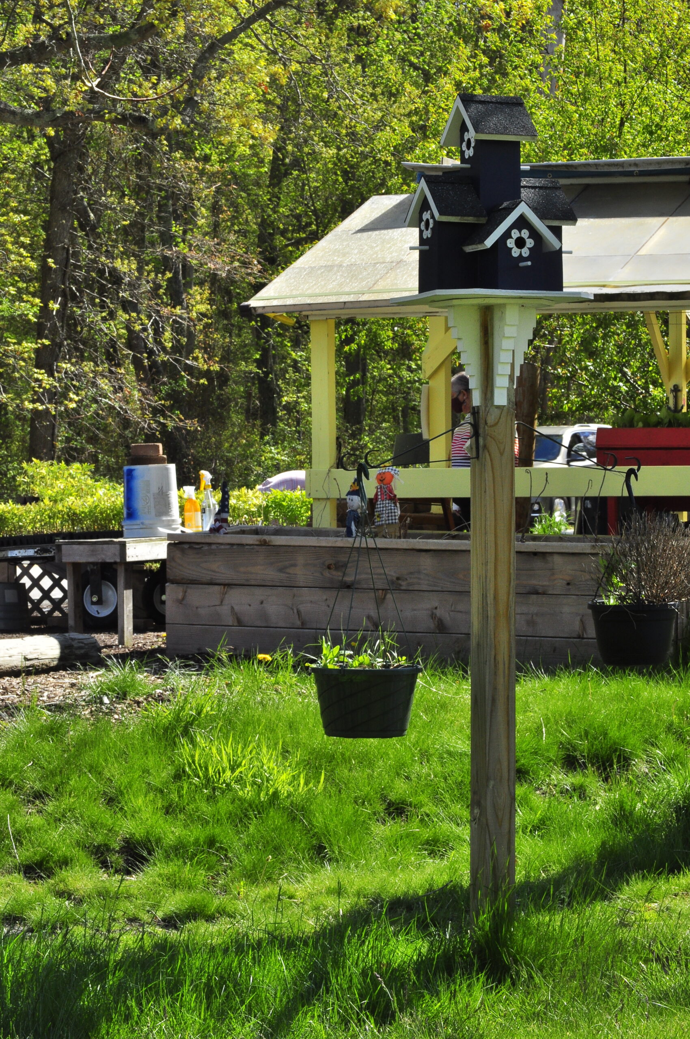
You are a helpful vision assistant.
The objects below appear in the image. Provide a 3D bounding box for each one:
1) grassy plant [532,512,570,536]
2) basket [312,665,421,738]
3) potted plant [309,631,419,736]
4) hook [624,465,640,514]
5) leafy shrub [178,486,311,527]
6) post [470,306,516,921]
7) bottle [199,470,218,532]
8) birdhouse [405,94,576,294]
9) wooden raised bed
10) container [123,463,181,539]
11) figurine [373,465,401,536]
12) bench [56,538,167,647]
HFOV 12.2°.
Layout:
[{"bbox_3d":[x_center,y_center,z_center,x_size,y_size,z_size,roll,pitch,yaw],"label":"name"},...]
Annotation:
[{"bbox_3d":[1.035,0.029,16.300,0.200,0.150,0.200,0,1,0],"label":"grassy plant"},{"bbox_3d":[0.058,0.495,8.750,0.293,0.186,0.293,0,0,0],"label":"basket"},{"bbox_3d":[0.054,0.434,8.420,0.288,0.265,0.288,0,1,0],"label":"potted plant"},{"bbox_3d":[0.777,-0.080,8.760,0.043,0.128,0.018,0,1,0],"label":"hook"},{"bbox_3d":[-0.550,-0.060,17.700,0.700,0.240,0.500,0,0,18],"label":"leafy shrub"},{"bbox_3d":[0.394,0.264,8.580,0.089,1.670,0.089,0,1,-25],"label":"post"},{"bbox_3d":[-0.655,-0.088,15.500,0.090,0.286,0.080,0,0,-6],"label":"bottle"},{"bbox_3d":[0.389,-0.865,8.600,0.450,0.530,0.410,0,1,-25],"label":"birdhouse"},{"bbox_3d":[0.454,0.350,14.814,2.330,0.560,1.000,1,2,18],"label":"wooden raised bed"},{"bbox_3d":[-0.943,-0.090,15.750,0.284,0.362,0.284,0,0,0],"label":"container"},{"bbox_3d":[0.189,-0.081,14.600,0.115,0.320,0.070,0,0,12],"label":"figurine"},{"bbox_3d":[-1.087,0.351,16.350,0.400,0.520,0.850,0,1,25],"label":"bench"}]

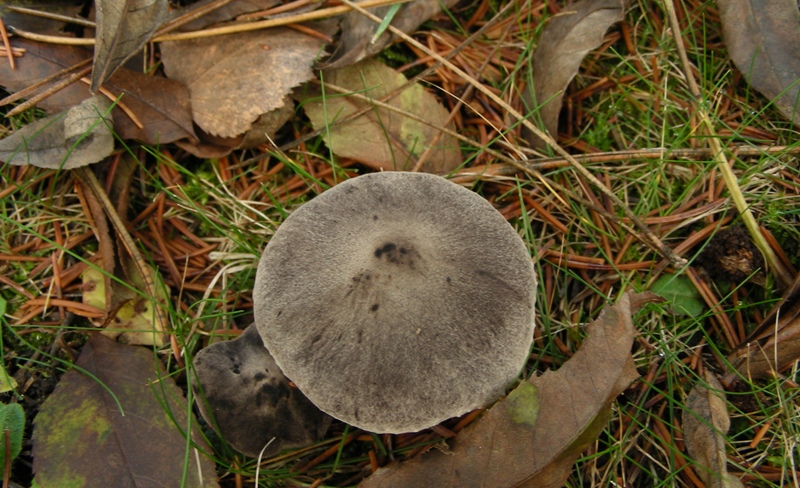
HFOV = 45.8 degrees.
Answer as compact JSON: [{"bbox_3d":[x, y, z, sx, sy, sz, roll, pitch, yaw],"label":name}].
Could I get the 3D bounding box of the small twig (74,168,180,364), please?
[{"bbox_3d":[-0.082,0.005,0.292,0.005,0.007,0.078,-27,65,-14],"label":"small twig"}]

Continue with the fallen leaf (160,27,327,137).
[{"bbox_3d":[-0.054,-0.055,0.318,0.057,0.012,0.047,1,62,1],"label":"fallen leaf"}]

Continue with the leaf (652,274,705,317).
[{"bbox_3d":[0.085,0.015,0.285,0.012,0.006,0.016,-36,68,-17],"label":"leaf"}]

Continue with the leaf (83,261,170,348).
[{"bbox_3d":[-0.083,0.018,0.286,0.030,0.008,0.026,4,62,2],"label":"leaf"}]

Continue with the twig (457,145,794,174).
[{"bbox_3d":[0.074,-0.028,0.308,0.111,0.006,0.004,-4,62,-2],"label":"twig"}]

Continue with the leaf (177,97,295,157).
[{"bbox_3d":[-0.054,-0.041,0.315,0.042,0.009,0.023,-18,63,-9],"label":"leaf"}]

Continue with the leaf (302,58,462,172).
[{"bbox_3d":[-0.007,-0.041,0.315,0.043,0.009,0.051,-12,63,-7],"label":"leaf"}]

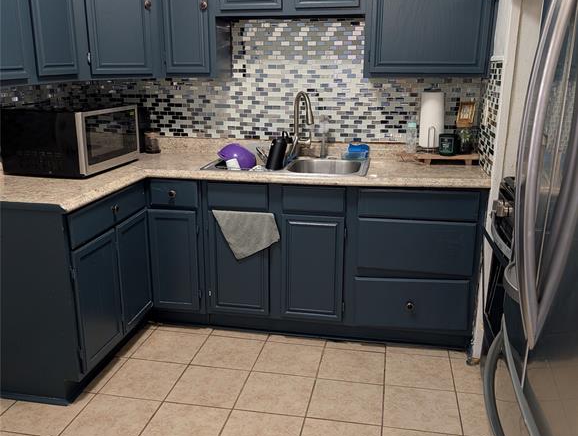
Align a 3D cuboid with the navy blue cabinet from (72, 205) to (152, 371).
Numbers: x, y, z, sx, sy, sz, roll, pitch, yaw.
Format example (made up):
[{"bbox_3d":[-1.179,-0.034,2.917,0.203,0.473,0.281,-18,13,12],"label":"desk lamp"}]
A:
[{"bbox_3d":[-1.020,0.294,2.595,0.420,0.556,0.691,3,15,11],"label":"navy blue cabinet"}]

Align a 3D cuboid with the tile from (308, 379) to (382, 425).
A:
[{"bbox_3d":[0.253,0.806,2.331,0.308,0.012,0.300,3,15,11],"label":"tile"}]

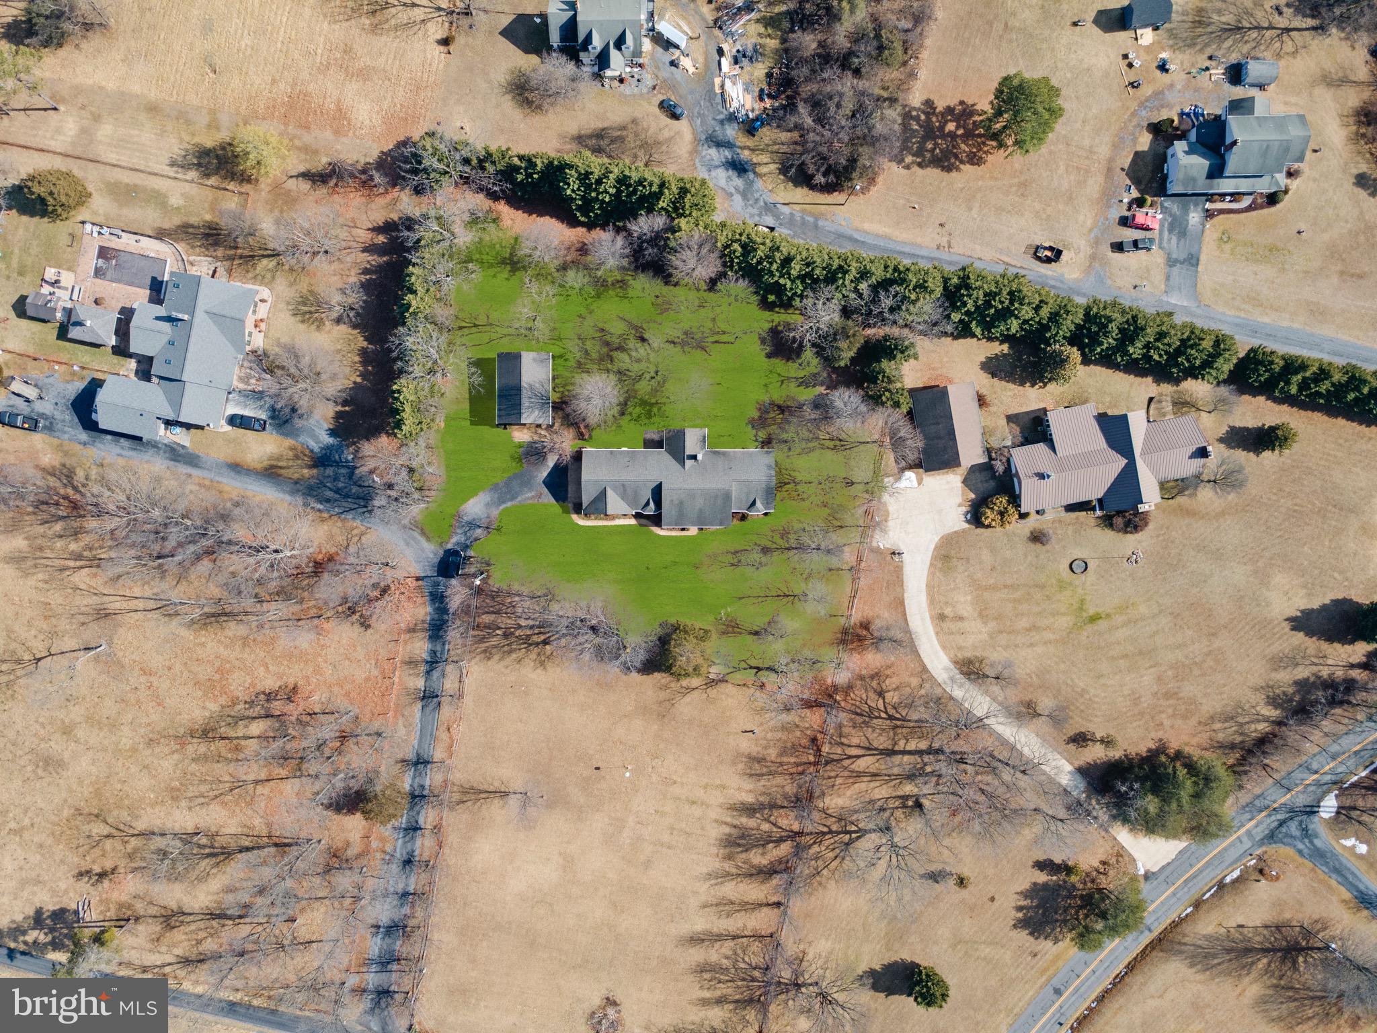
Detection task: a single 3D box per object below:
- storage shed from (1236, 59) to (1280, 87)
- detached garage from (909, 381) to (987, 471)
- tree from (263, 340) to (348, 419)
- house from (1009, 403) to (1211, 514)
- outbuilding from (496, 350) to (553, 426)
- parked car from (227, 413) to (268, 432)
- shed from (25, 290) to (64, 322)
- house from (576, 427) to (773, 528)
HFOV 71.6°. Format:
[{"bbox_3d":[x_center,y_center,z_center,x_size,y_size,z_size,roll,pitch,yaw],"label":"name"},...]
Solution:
[{"bbox_3d":[90.227,-70.135,150.731,4.620,2.600,3.520,0,93,0],"label":"storage shed"},{"bbox_3d":[41.557,-14.229,151.768,10.160,5.500,13.070,-11,93,0],"label":"detached garage"},{"bbox_3d":[-59.826,-21.302,149.451,12.100,9.500,11.670,0,93,0],"label":"tree"},{"bbox_3d":[67.364,-9.169,151.342,31.130,6.800,18.350,-10,93,0],"label":"house"},{"bbox_3d":[-25.912,-20.204,151.301,8.700,5.900,11.210,0,93,0],"label":"outbuilding"},{"bbox_3d":[-70.702,-15.129,153.554,5.650,1.850,1.940,12,92,-1],"label":"parked car"},{"bbox_3d":[-102.279,-33.431,152.164,4.690,3.000,3.910,12,92,-1],"label":"shed"},{"bbox_3d":[-1.607,-6.056,151.881,30.520,6.000,15.590,0,93,0],"label":"house"}]

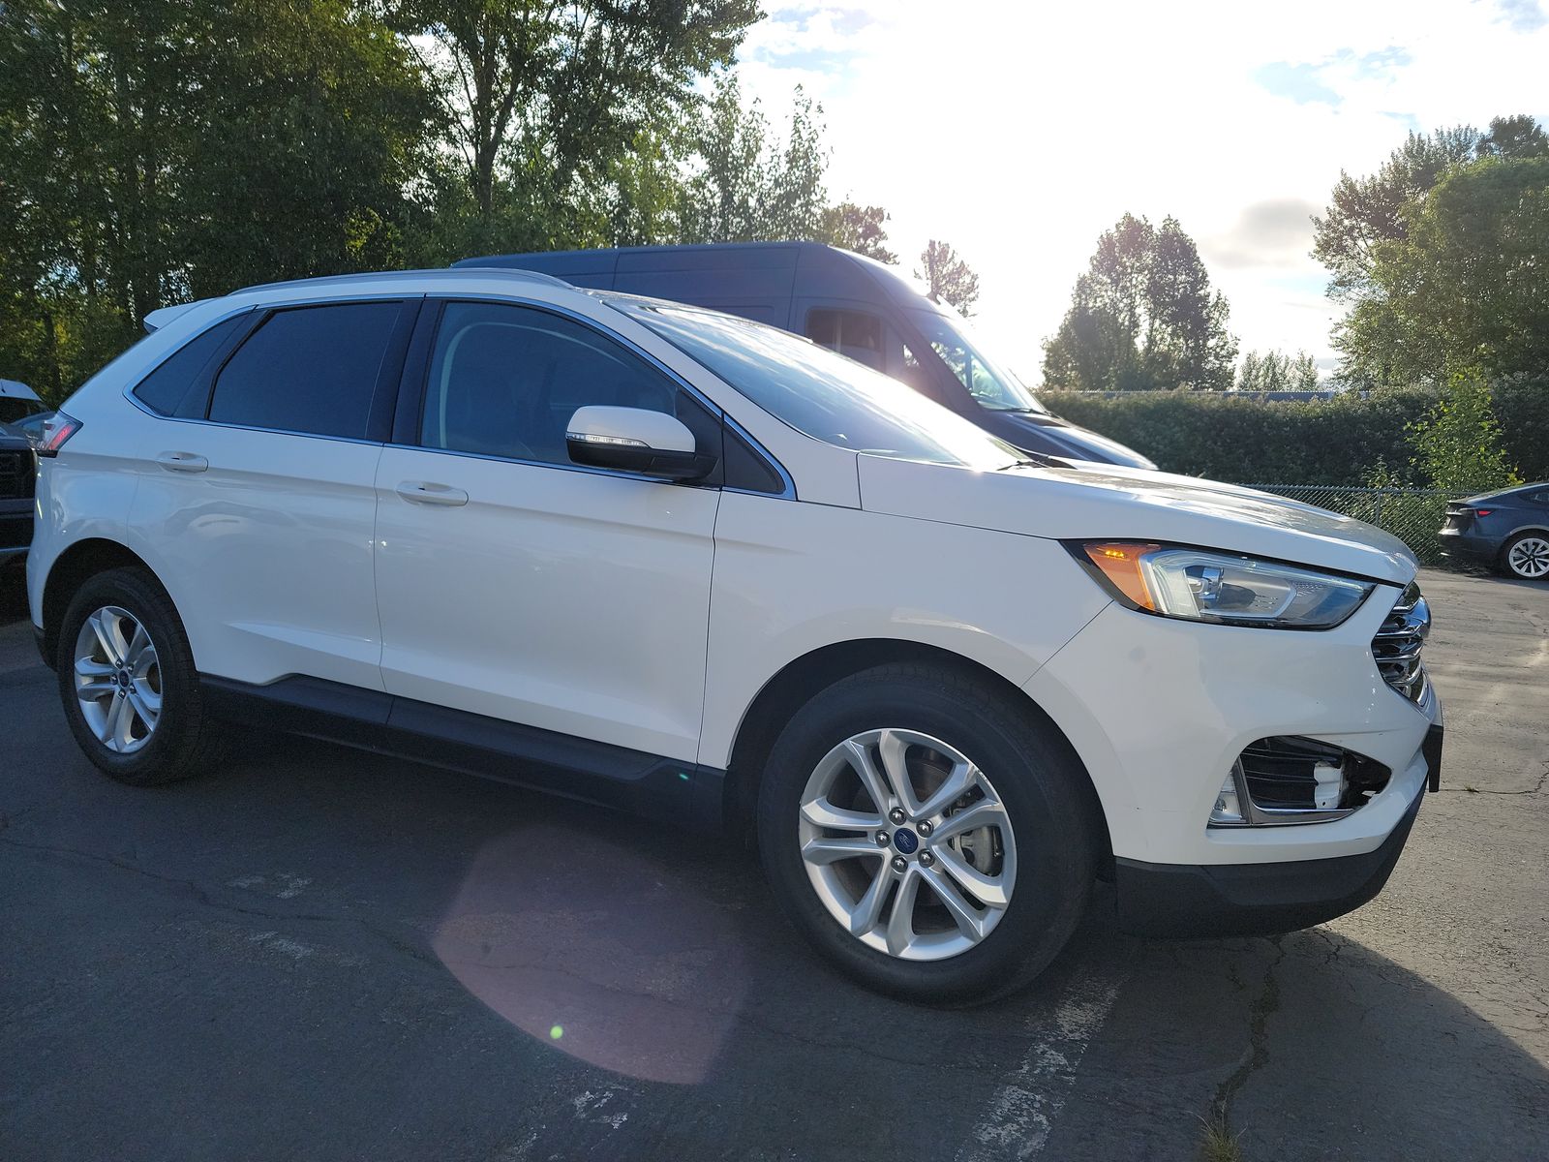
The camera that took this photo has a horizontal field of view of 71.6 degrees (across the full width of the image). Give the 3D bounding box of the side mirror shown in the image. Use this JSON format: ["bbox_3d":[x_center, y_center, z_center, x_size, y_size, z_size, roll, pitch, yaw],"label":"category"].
[{"bbox_3d":[-0.311,-0.319,2.490,0.200,0.175,0.260,8,8,43],"label":"side mirror"}]

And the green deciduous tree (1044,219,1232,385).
[{"bbox_3d":[16.279,-9.851,48.000,8.272,12.831,7.445,4,6,19],"label":"green deciduous tree"}]

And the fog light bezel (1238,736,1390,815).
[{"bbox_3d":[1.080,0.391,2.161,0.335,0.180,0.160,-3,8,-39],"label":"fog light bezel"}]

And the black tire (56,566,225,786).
[{"bbox_3d":[-2.176,0.327,3.741,0.745,0.745,0.250,5,7,28],"label":"black tire"}]

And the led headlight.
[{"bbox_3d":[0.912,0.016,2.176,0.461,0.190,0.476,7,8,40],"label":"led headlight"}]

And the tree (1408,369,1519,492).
[{"bbox_3d":[10.909,-1.845,17.000,1.674,3.015,1.590,6,7,33],"label":"tree"}]

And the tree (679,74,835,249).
[{"bbox_3d":[-0.465,-6.635,25.000,3.425,10.189,3.425,2,6,-1],"label":"tree"}]

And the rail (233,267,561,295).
[{"bbox_3d":[-1.234,-0.939,3.402,1.560,0.090,0.075,5,7,28],"label":"rail"}]

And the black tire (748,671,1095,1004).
[{"bbox_3d":[0.327,0.556,2.401,0.745,0.745,0.250,5,7,28],"label":"black tire"}]

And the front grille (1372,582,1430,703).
[{"bbox_3d":[1.531,0.121,2.644,0.150,0.320,1.000,5,7,28],"label":"front grille"}]

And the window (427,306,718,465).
[{"bbox_3d":[-0.544,-0.520,2.797,0.970,0.490,0.060,5,-15,28],"label":"window"}]

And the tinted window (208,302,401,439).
[{"bbox_3d":[-1.442,-0.647,3.309,0.720,0.440,0.050,5,-16,28],"label":"tinted window"}]

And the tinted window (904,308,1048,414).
[{"bbox_3d":[1.542,-1.604,7.911,0.200,0.934,1.700,-39,-11,22],"label":"tinted window"}]

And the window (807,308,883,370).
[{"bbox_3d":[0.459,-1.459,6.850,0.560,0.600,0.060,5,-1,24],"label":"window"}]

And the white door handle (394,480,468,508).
[{"bbox_3d":[-0.899,-0.228,2.853,0.250,0.050,0.055,5,7,28],"label":"white door handle"}]

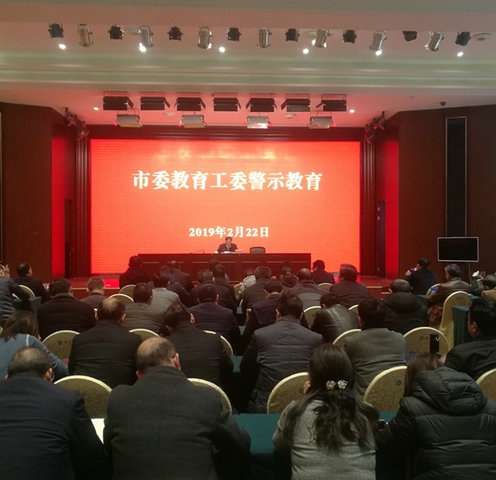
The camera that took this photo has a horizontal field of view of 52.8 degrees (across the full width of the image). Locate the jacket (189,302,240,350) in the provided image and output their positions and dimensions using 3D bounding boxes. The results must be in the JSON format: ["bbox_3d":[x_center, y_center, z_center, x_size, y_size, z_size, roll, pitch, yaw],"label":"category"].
[{"bbox_3d":[-0.303,0.869,4.514,0.510,0.660,0.460,0,1,-3],"label":"jacket"}]

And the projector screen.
[{"bbox_3d":[-0.637,-0.931,13.950,7.570,3.740,0.120,0,1,-3],"label":"projector screen"}]

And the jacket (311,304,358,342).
[{"bbox_3d":[0.851,0.923,4.800,0.540,0.650,0.440,0,1,-11],"label":"jacket"}]

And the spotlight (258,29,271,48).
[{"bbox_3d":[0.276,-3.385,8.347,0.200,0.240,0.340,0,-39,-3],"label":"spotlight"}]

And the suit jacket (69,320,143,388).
[{"bbox_3d":[-0.891,0.791,3.120,0.500,0.580,0.420,0,0,-2],"label":"suit jacket"}]

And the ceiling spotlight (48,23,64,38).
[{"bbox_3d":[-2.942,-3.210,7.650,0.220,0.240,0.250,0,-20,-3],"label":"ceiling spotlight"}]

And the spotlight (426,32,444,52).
[{"bbox_3d":[2.900,-3.093,7.720,0.230,0.330,0.300,0,1,-3],"label":"spotlight"}]

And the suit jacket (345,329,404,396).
[{"bbox_3d":[0.838,0.882,3.280,0.500,0.640,0.450,0,1,-3],"label":"suit jacket"}]

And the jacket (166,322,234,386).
[{"bbox_3d":[-0.311,0.827,3.180,0.480,0.680,0.420,0,1,-3],"label":"jacket"}]

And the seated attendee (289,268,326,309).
[{"bbox_3d":[0.659,0.979,5.970,0.510,1.310,0.780,0,1,-3],"label":"seated attendee"}]

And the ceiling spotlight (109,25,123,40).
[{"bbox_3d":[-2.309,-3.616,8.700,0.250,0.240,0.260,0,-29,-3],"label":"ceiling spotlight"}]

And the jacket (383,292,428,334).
[{"bbox_3d":[1.402,0.744,4.500,0.530,0.600,0.420,0,0,-5],"label":"jacket"}]

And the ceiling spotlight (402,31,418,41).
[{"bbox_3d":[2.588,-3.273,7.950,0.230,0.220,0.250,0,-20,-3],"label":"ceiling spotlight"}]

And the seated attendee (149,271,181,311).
[{"bbox_3d":[-1.056,1.067,6.200,0.520,1.300,0.750,0,1,3],"label":"seated attendee"}]

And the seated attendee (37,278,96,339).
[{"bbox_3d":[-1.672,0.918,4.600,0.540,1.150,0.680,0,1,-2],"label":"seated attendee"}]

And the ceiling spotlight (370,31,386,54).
[{"bbox_3d":[2.650,-4.016,10.100,0.250,0.260,0.410,0,-41,-16],"label":"ceiling spotlight"}]

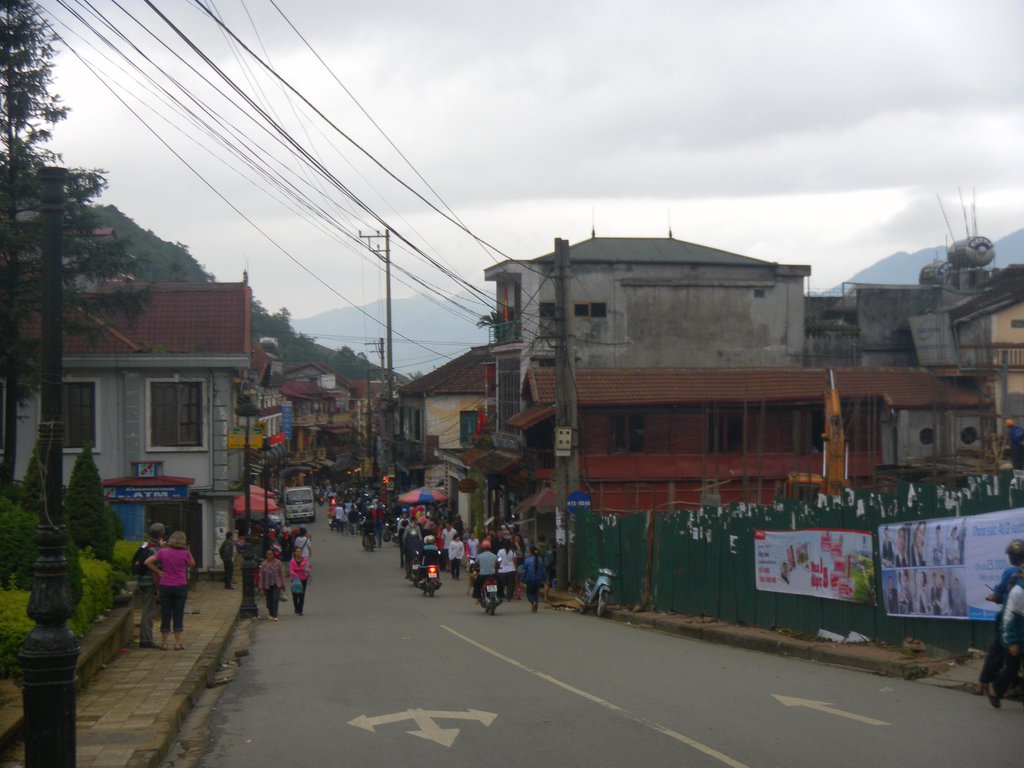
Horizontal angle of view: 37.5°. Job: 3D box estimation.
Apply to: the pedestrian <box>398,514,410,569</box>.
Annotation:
[{"bbox_3d":[-3.228,4.729,45.300,0.450,1.600,0.320,0,1,-9],"label":"pedestrian"}]

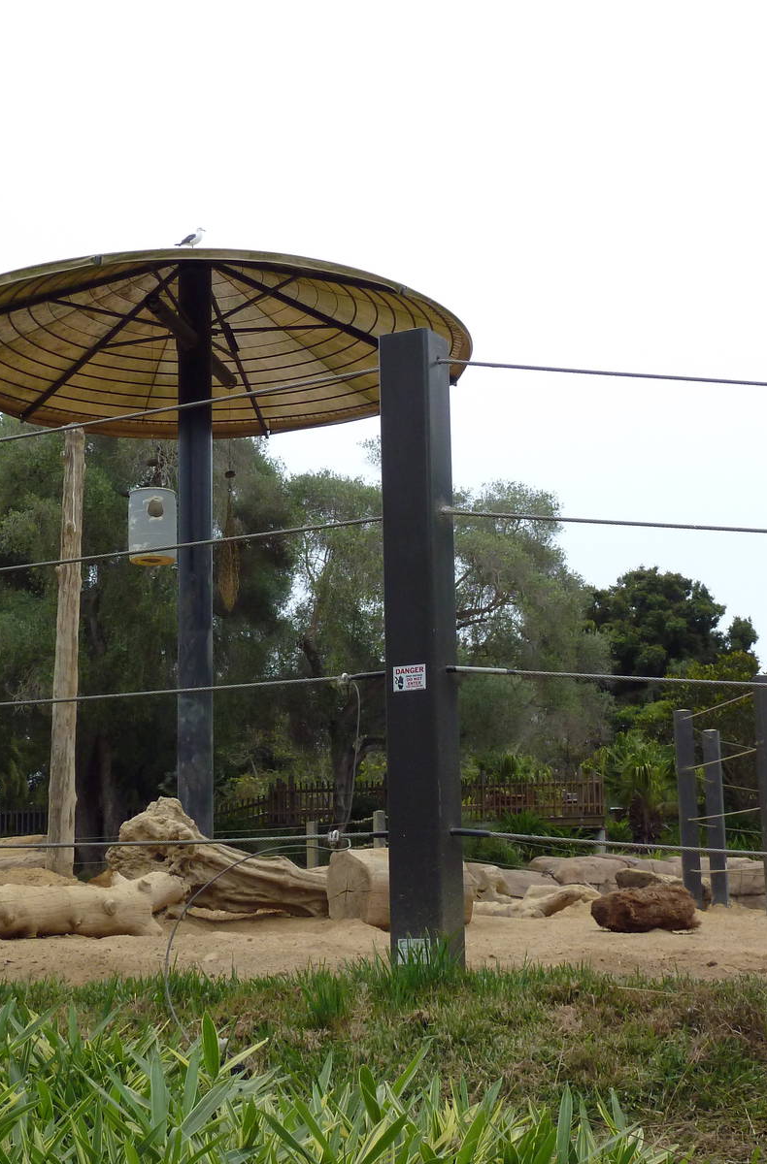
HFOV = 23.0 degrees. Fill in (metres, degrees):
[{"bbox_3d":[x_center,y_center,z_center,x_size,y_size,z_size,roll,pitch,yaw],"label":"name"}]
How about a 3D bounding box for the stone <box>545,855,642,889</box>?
[{"bbox_3d":[3.020,4.315,27.799,1.417,0.517,0.850,-2,-12,5],"label":"stone"}]

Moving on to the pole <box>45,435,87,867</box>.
[{"bbox_3d":[-2.926,0.610,17.534,0.250,4.220,0.250,0,-12,0],"label":"pole"}]

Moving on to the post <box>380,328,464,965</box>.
[{"bbox_3d":[0.150,0.230,7.220,0.202,2.450,0.202,-7,-13,28],"label":"post"}]

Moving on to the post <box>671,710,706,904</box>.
[{"bbox_3d":[3.716,2.797,22.904,0.205,2.450,0.205,-1,-12,1],"label":"post"}]

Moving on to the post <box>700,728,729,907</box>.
[{"bbox_3d":[4.594,3.284,25.969,0.205,2.450,0.205,-5,-12,16],"label":"post"}]

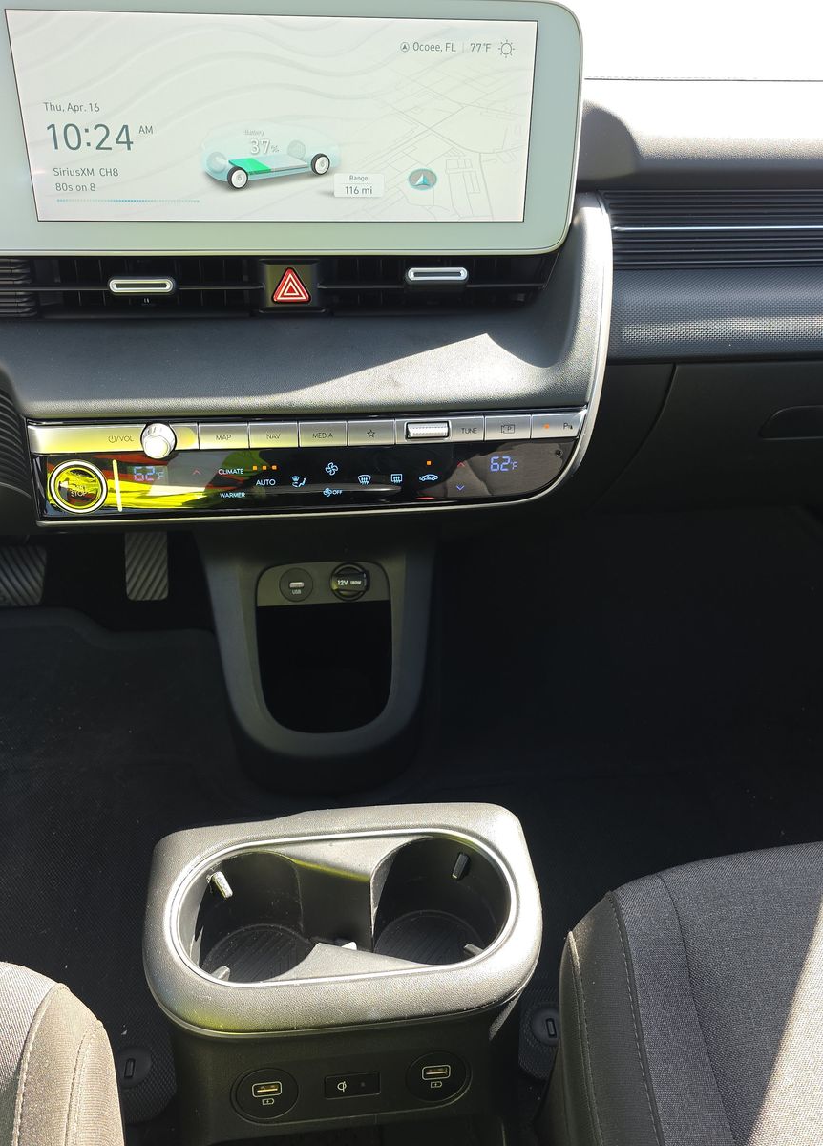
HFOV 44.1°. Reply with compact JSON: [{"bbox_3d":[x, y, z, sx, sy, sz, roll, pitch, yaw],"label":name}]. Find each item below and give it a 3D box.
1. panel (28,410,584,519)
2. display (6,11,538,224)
[{"bbox_3d":[-0.063,-0.068,0.648,0.346,0.064,0.025,-2,26,-7],"label":"panel"},{"bbox_3d":[-0.075,-0.264,0.596,0.294,0.111,0.014,-2,30,-6],"label":"display"}]

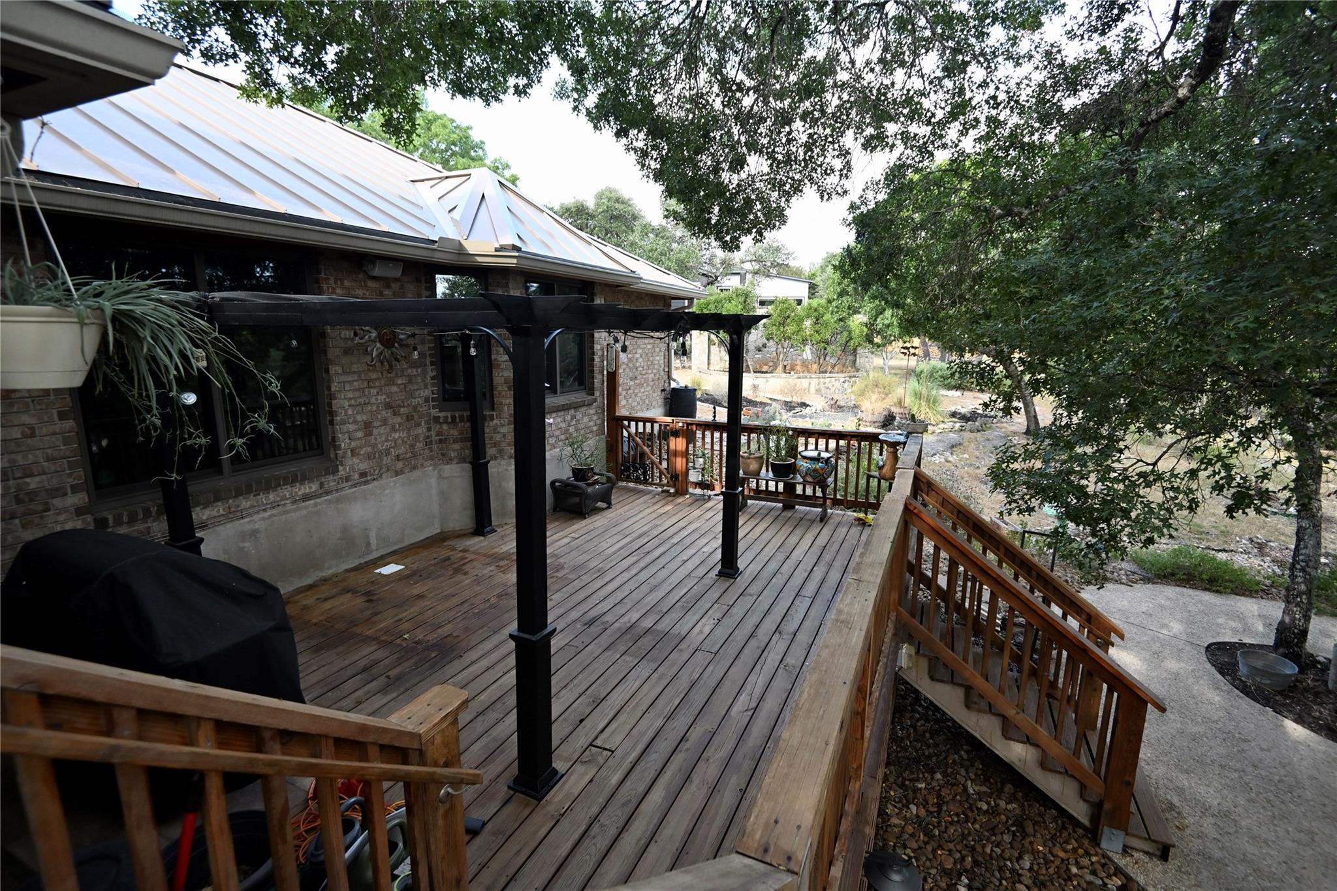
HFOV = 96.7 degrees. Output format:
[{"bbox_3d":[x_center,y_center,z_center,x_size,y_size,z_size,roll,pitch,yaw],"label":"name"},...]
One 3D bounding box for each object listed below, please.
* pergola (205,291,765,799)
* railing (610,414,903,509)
[{"bbox_3d":[-1.354,0.162,4.607,3.600,2.370,3.450,6,12,24],"label":"pergola"},{"bbox_3d":[1.012,0.239,7.811,3.920,1.045,0.150,5,12,23],"label":"railing"}]

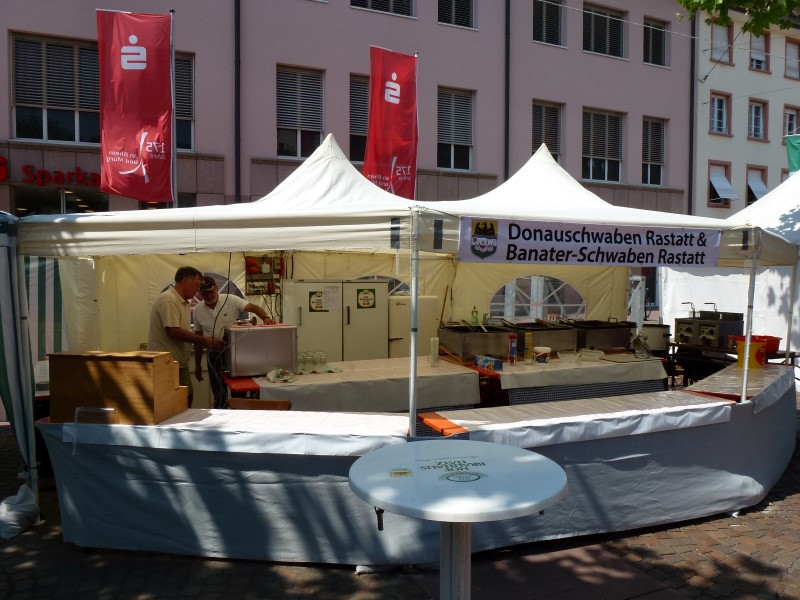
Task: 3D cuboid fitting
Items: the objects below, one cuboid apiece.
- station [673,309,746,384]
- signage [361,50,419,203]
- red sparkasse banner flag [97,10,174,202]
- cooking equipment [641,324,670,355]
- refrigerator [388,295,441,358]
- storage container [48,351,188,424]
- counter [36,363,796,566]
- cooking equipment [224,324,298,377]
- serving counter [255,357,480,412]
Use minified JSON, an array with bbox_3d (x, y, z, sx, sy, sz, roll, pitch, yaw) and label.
[{"bbox_3d":[3.848,0.696,7.151,0.430,1.200,0.600,-1,4,-26],"label":"station"},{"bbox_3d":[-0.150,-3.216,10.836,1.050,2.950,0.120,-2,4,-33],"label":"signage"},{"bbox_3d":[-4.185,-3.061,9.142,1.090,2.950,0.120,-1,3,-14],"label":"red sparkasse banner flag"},{"bbox_3d":[3.001,0.458,6.787,0.335,0.350,0.335,-1,3,-17],"label":"cooking equipment"},{"bbox_3d":[0.083,0.622,7.237,0.600,1.360,0.600,-1,3,-16],"label":"refrigerator"},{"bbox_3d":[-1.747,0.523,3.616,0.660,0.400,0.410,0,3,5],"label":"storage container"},{"bbox_3d":[0.979,1.076,4.288,6.500,0.780,1.550,-1,3,-20],"label":"counter"},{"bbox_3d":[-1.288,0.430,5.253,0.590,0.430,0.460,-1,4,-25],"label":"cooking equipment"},{"bbox_3d":[-0.442,1.024,5.306,2.150,0.770,1.000,-1,3,-17],"label":"serving counter"}]

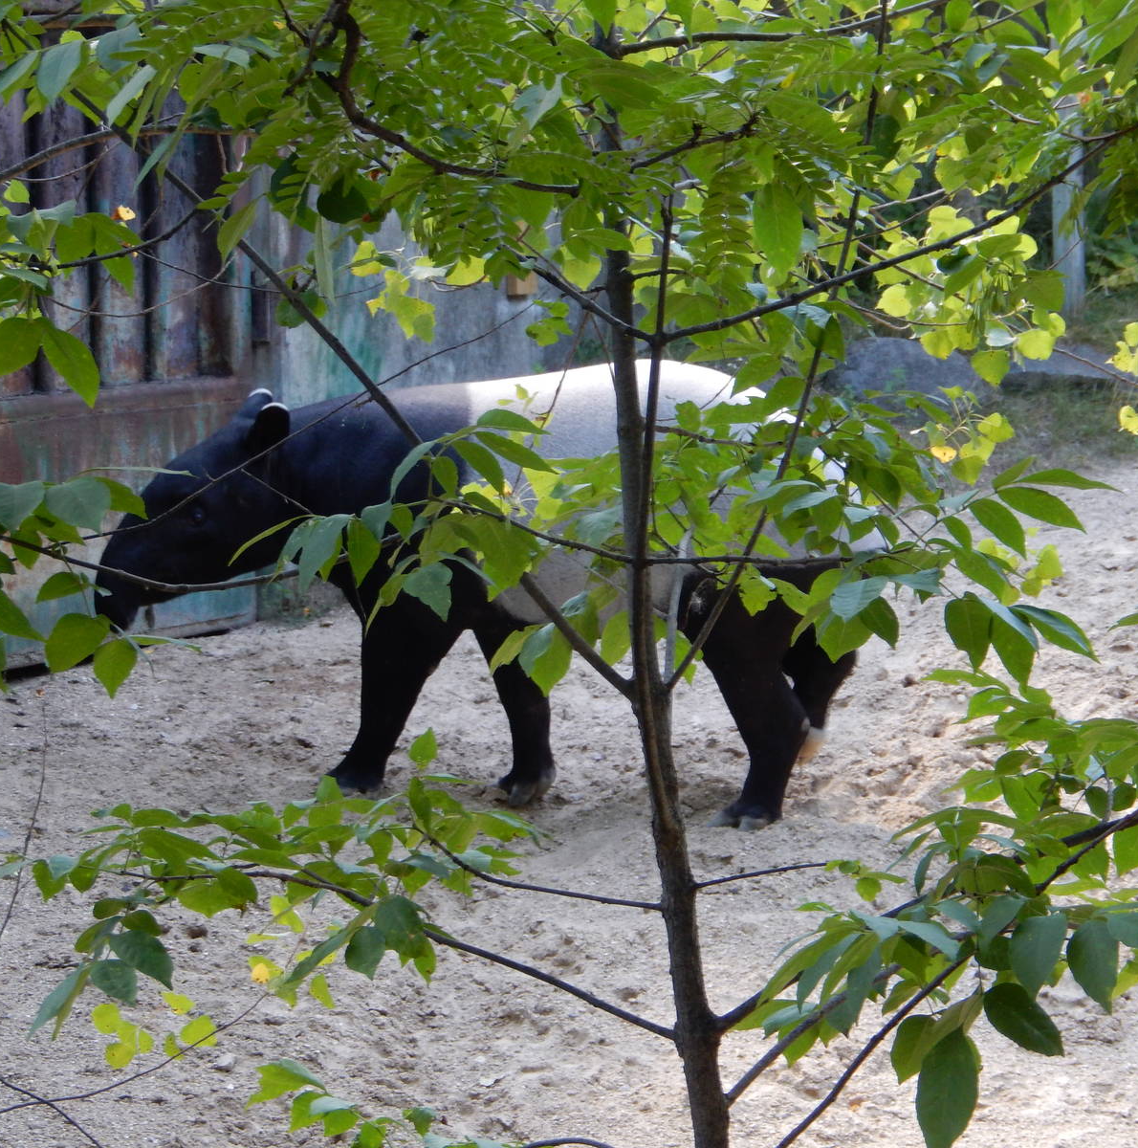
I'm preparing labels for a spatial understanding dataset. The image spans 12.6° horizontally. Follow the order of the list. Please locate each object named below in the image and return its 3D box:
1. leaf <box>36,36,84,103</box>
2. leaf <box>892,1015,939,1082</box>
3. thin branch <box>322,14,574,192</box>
[{"bbox_3d":[-0.540,-0.537,5.500,0.043,0.076,0.020,22,6,-2],"label":"leaf"},{"bbox_3d":[0.363,0.496,5.400,0.045,0.082,0.020,28,6,-3],"label":"leaf"},{"bbox_3d":[-0.152,-0.591,6.500,0.330,0.235,0.120,0,7,0],"label":"thin branch"}]

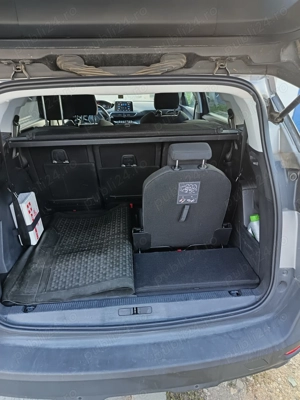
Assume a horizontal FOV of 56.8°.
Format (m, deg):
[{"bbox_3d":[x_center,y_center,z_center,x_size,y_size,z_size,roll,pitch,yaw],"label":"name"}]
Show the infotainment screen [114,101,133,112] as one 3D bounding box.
[{"bbox_3d":[-0.324,-1.167,3.480,0.228,0.140,0.035,-3,12,-4],"label":"infotainment screen"}]

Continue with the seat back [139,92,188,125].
[{"bbox_3d":[0.157,-0.786,3.014,0.500,0.840,0.240,-3,42,-4],"label":"seat back"}]

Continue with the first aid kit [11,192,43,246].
[{"bbox_3d":[-0.661,0.099,1.503,0.058,0.243,0.161,-1,25,6],"label":"first aid kit"}]

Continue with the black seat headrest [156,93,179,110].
[{"bbox_3d":[0.162,-1.003,2.762,0.250,0.195,0.110,-3,36,-4],"label":"black seat headrest"}]

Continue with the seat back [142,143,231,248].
[{"bbox_3d":[0.177,-0.013,1.366,0.408,0.600,0.140,-3,36,-4],"label":"seat back"}]

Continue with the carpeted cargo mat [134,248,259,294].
[{"bbox_3d":[0.202,0.328,1.300,0.536,0.042,0.240,-3,24,-4],"label":"carpeted cargo mat"}]

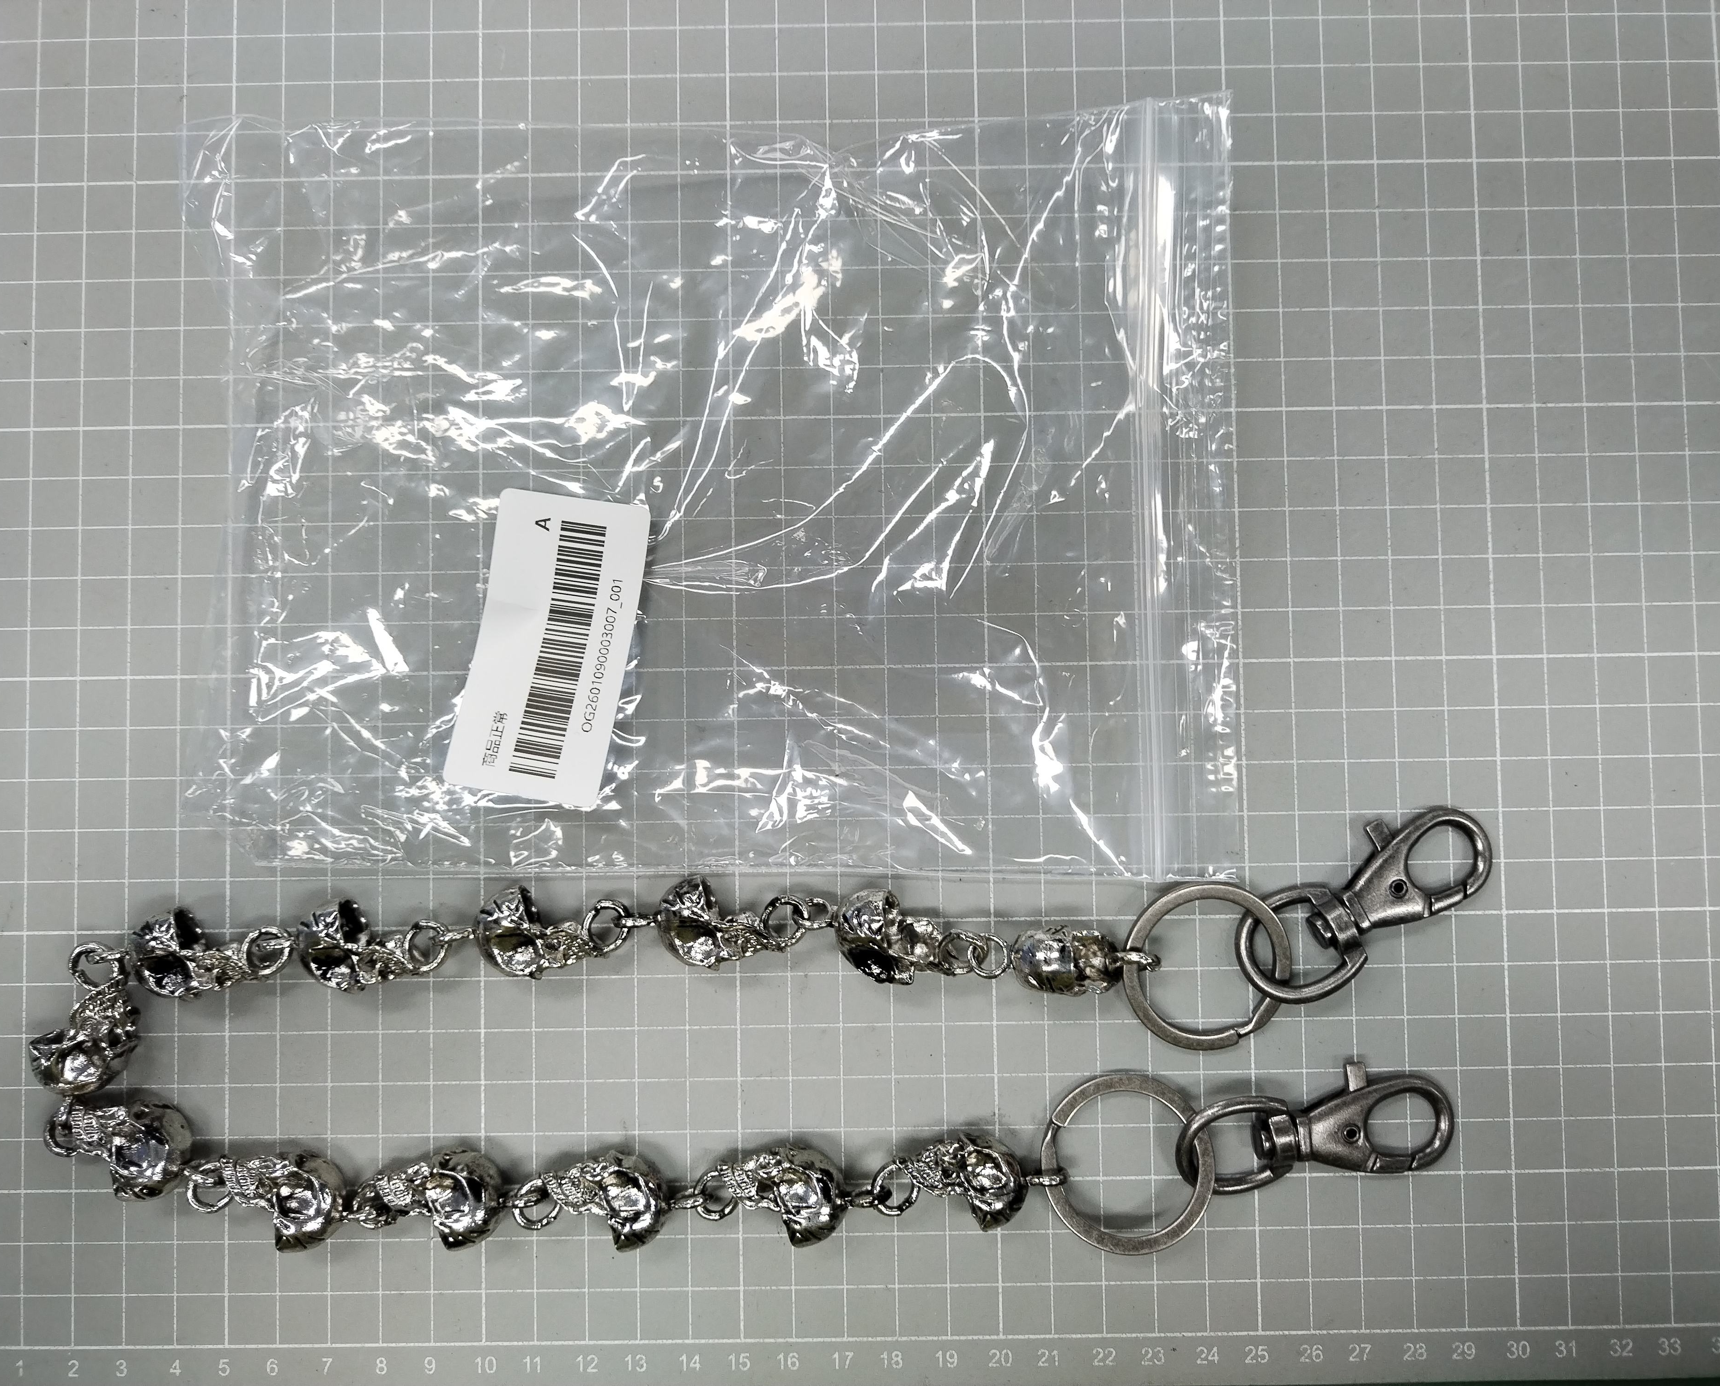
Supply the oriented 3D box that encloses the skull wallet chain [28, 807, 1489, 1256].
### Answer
[{"bbox_3d":[-0.020,0.066,0.264,0.281,0.015,0.083,-1,87,0],"label":"skull wallet chain"}]

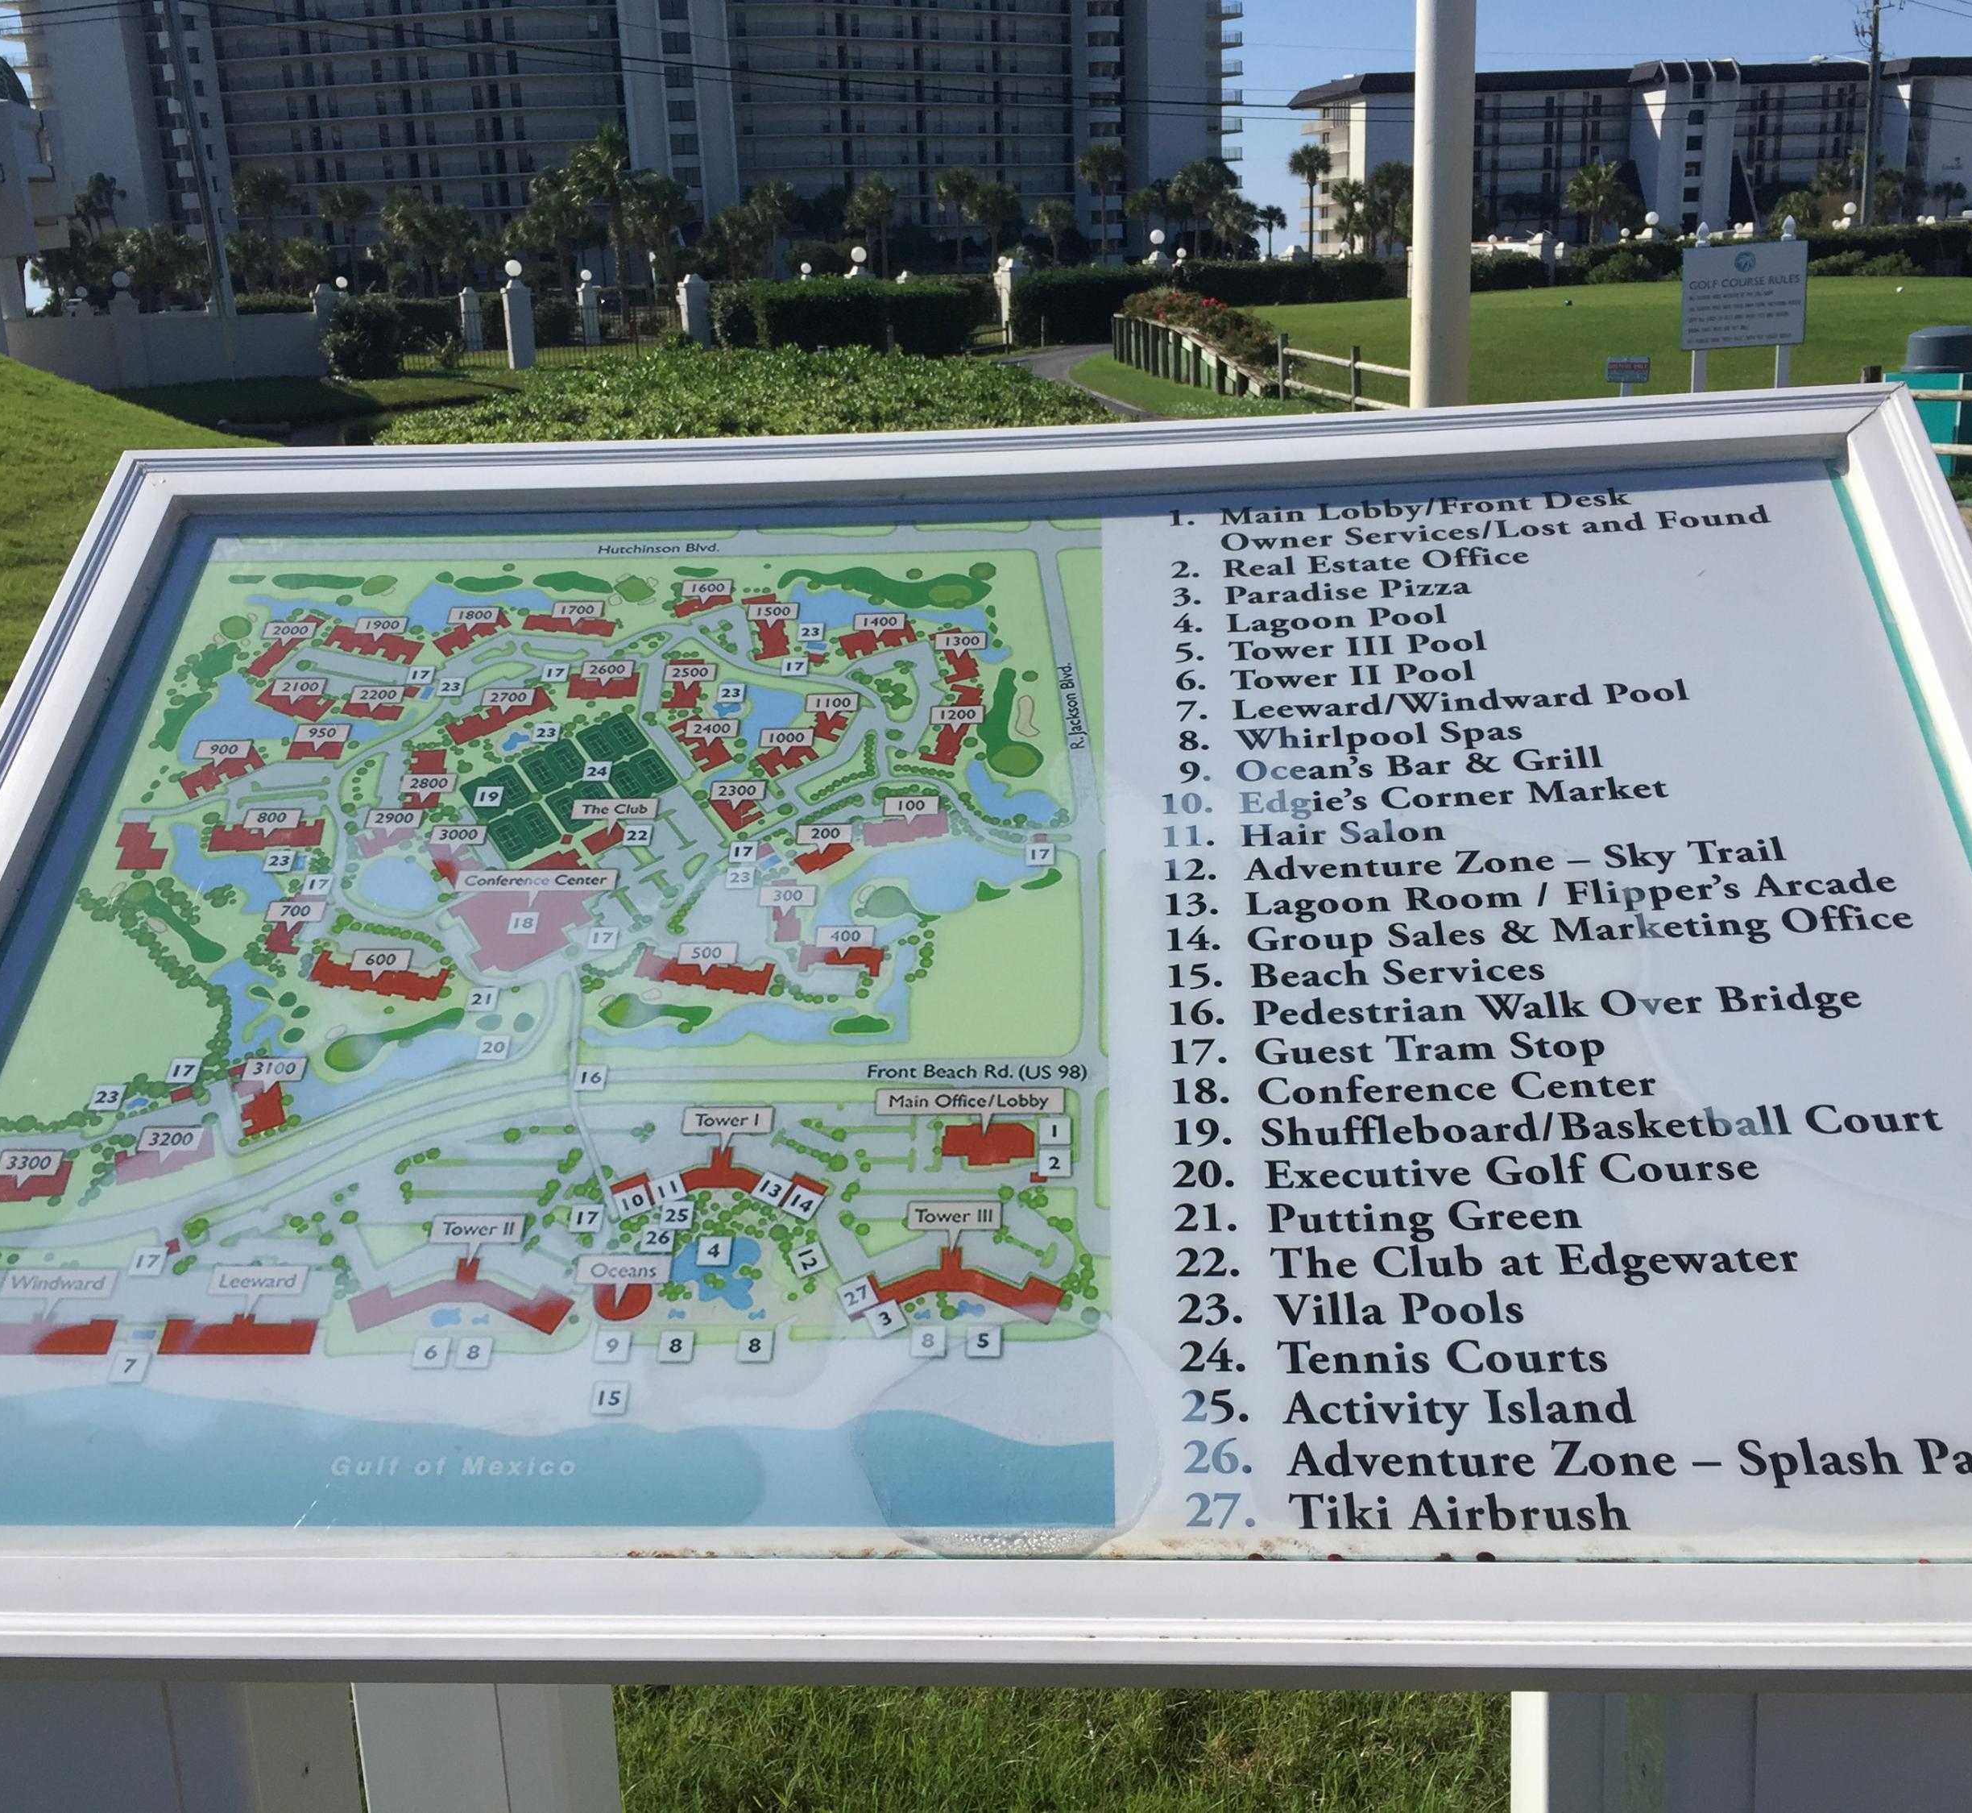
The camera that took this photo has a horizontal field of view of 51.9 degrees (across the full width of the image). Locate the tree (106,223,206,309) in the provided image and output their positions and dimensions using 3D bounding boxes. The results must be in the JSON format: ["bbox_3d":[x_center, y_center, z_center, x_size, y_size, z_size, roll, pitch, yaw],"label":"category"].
[{"bbox_3d":[-32.300,-24.000,78.270,3.360,4.520,3.360,-9,18,-20],"label":"tree"}]

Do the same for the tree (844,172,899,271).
[{"bbox_3d":[-6.205,-36.961,110.000,2.960,5.260,2.960,-3,17,-2],"label":"tree"}]

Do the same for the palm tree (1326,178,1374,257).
[{"bbox_3d":[22.200,-40.970,123.520,2.650,6.480,2.650,1,17,10],"label":"palm tree"}]

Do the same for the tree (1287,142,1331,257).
[{"bbox_3d":[20.731,-45.189,130.000,2.870,7.220,2.870,1,18,9],"label":"tree"}]

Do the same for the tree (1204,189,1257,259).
[{"bbox_3d":[14.010,-37.720,115.190,2.900,5.760,2.900,0,17,7],"label":"tree"}]

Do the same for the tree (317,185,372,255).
[{"bbox_3d":[-35.590,-35.530,111.190,3.010,7.800,3.010,-7,18,-16],"label":"tree"}]

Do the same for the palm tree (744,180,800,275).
[{"bbox_3d":[-11.642,-36.654,110.000,3.170,5.260,3.170,-4,18,-5],"label":"palm tree"}]

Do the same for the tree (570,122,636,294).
[{"bbox_3d":[-16.690,-29.160,86.780,2.750,8.200,2.750,-5,17,-9],"label":"tree"}]

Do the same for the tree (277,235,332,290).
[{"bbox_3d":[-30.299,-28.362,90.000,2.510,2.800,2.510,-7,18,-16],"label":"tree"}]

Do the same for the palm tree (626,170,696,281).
[{"bbox_3d":[-15.236,-31.694,95.000,3.380,5.300,3.380,-5,18,-8],"label":"palm tree"}]

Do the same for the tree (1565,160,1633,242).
[{"bbox_3d":[28.704,-32.988,95.000,3.380,4.020,3.380,3,18,16],"label":"tree"}]

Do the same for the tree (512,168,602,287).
[{"bbox_3d":[-18.430,-27.870,85.750,3.520,6.470,3.520,-6,17,-10],"label":"tree"}]

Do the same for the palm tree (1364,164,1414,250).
[{"bbox_3d":[24.640,-41.340,122.940,3.100,7.320,3.100,1,17,11],"label":"palm tree"}]

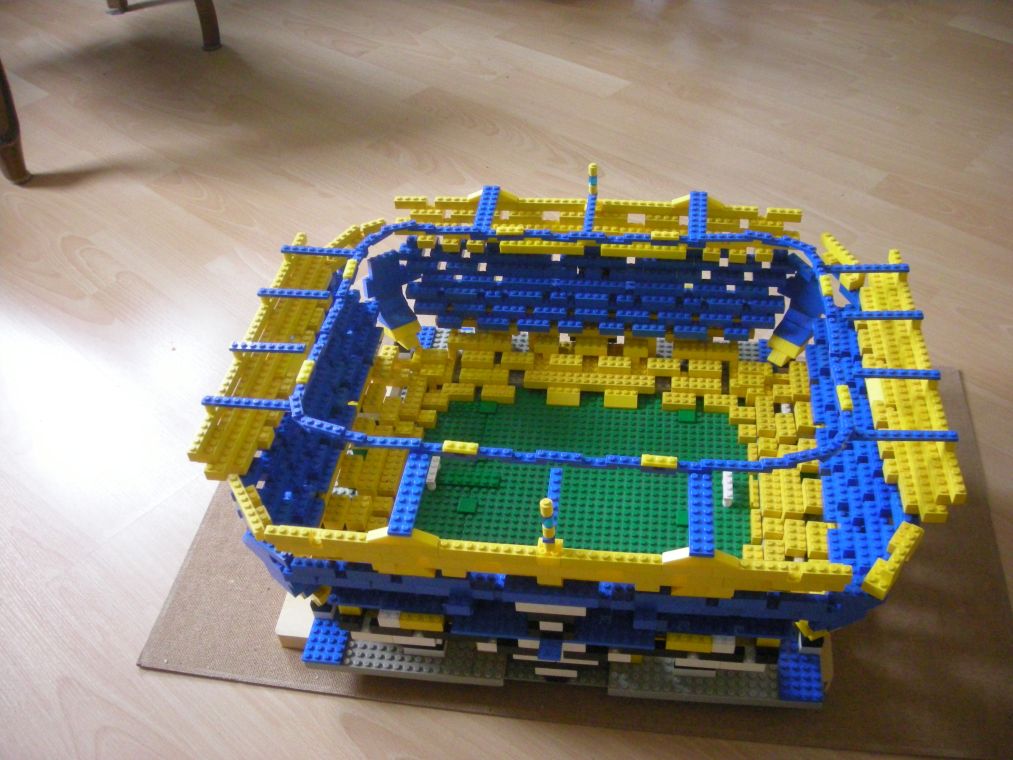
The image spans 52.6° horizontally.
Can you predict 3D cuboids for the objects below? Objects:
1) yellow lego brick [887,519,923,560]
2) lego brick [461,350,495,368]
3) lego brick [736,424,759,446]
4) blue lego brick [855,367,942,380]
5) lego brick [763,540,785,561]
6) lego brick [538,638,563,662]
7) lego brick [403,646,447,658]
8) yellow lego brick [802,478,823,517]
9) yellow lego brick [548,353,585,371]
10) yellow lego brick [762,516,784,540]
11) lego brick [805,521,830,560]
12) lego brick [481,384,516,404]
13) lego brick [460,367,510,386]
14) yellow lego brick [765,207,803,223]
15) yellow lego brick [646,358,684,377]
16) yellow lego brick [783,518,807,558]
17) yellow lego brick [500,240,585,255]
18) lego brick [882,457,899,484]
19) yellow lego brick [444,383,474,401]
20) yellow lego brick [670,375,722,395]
[{"bbox_3d":[0.254,0.102,0.656,0.016,0.011,0.024,24,49,29],"label":"yellow lego brick"},{"bbox_3d":[-0.028,-0.020,1.019,0.032,0.011,0.016,2,42,8],"label":"lego brick"},{"bbox_3d":[0.222,0.049,0.943,0.016,0.011,0.016,2,42,8],"label":"lego brick"},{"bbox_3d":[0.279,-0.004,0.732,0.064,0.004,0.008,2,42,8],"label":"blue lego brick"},{"bbox_3d":[0.215,0.142,0.824,0.016,0.011,0.028,2,42,8],"label":"lego brick"},{"bbox_3d":[0.031,0.189,0.716,0.016,0.011,0.016,2,42,8],"label":"lego brick"},{"bbox_3d":[-0.062,0.206,0.790,0.032,0.011,0.011,2,42,8],"label":"lego brick"},{"bbox_3d":[0.256,0.096,0.853,0.016,0.011,0.032,2,42,8],"label":"yellow lego brick"},{"bbox_3d":[0.059,-0.017,1.005,0.032,0.011,0.016,2,42,8],"label":"yellow lego brick"},{"bbox_3d":[0.220,0.122,0.845,0.016,0.011,0.016,2,42,8],"label":"yellow lego brick"},{"bbox_3d":[0.247,0.126,0.811,0.016,0.011,0.032,2,42,8],"label":"lego brick"},{"bbox_3d":[-0.007,0.014,1.007,0.032,0.011,0.016,2,42,8],"label":"lego brick"},{"bbox_3d":[-0.020,-0.002,1.014,0.048,0.011,0.016,2,42,8],"label":"lego brick"},{"bbox_3d":[0.254,-0.151,0.940,0.032,0.011,0.008,2,42,8],"label":"yellow lego brick"},{"bbox_3d":[0.152,-0.013,0.990,0.032,0.011,0.016,2,42,8],"label":"yellow lego brick"},{"bbox_3d":[0.231,0.127,0.818,0.016,0.011,0.032,2,42,8],"label":"yellow lego brick"},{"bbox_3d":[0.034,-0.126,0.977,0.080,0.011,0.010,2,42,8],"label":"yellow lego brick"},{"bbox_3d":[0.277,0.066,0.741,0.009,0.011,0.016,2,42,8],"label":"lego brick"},{"bbox_3d":[-0.047,0.011,1.006,0.032,0.011,0.016,2,42,8],"label":"yellow lego brick"},{"bbox_3d":[0.182,0.006,0.985,0.048,0.011,0.016,2,42,8],"label":"yellow lego brick"}]

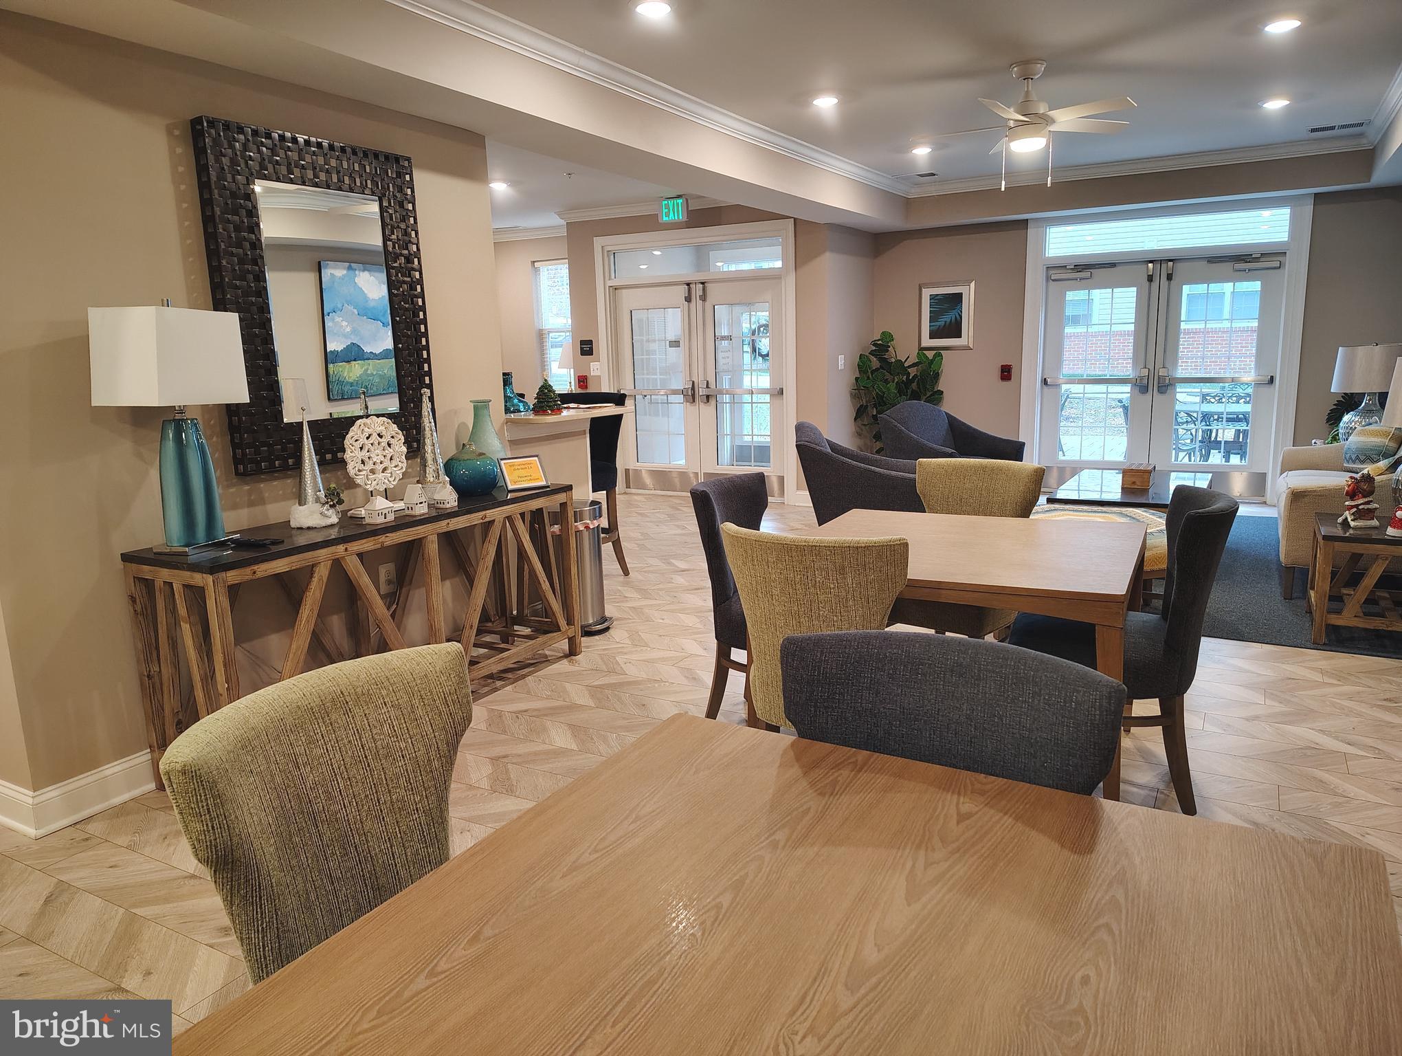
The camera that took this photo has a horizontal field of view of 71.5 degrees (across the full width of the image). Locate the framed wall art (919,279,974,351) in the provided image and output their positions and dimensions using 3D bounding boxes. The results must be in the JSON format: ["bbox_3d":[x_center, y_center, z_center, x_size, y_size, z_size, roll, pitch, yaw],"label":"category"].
[{"bbox_3d":[2.266,-1.956,9.028,0.510,0.605,0.030,4,12,28],"label":"framed wall art"}]

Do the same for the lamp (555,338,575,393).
[{"bbox_3d":[-1.416,-1.706,10.564,0.260,0.700,0.260,4,12,29],"label":"lamp"}]

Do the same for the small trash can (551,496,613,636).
[{"bbox_3d":[-0.645,0.202,5.006,0.370,0.640,0.335,4,12,28],"label":"small trash can"}]

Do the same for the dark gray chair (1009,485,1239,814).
[{"bbox_3d":[1.328,0.360,3.106,0.630,0.920,0.570,3,11,23],"label":"dark gray chair"}]

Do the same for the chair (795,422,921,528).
[{"bbox_3d":[1.103,-0.241,6.386,0.880,0.900,0.820,1,11,17],"label":"chair"}]

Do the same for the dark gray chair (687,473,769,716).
[{"bbox_3d":[0.325,0.298,3.604,0.620,0.920,0.570,4,12,29],"label":"dark gray chair"}]

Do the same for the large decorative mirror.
[{"bbox_3d":[-1.438,-0.861,3.773,0.060,1.200,0.930,4,12,29],"label":"large decorative mirror"}]

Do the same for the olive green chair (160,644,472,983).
[{"bbox_3d":[-0.377,0.712,1.473,0.640,0.915,0.545,4,12,26],"label":"olive green chair"}]

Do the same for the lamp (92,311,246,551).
[{"bbox_3d":[-1.775,-0.343,3.343,0.240,0.835,0.460,0,11,10],"label":"lamp"}]

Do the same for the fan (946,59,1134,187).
[{"bbox_3d":[1.687,-2.076,5.043,1.200,0.620,1.200,4,12,29],"label":"fan"}]

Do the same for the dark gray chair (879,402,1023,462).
[{"bbox_3d":[2.138,-0.555,8.322,0.810,0.910,0.830,-9,13,-35],"label":"dark gray chair"}]

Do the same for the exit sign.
[{"bbox_3d":[-0.259,-2.956,9.043,0.295,0.215,0.050,4,12,28],"label":"exit sign"}]

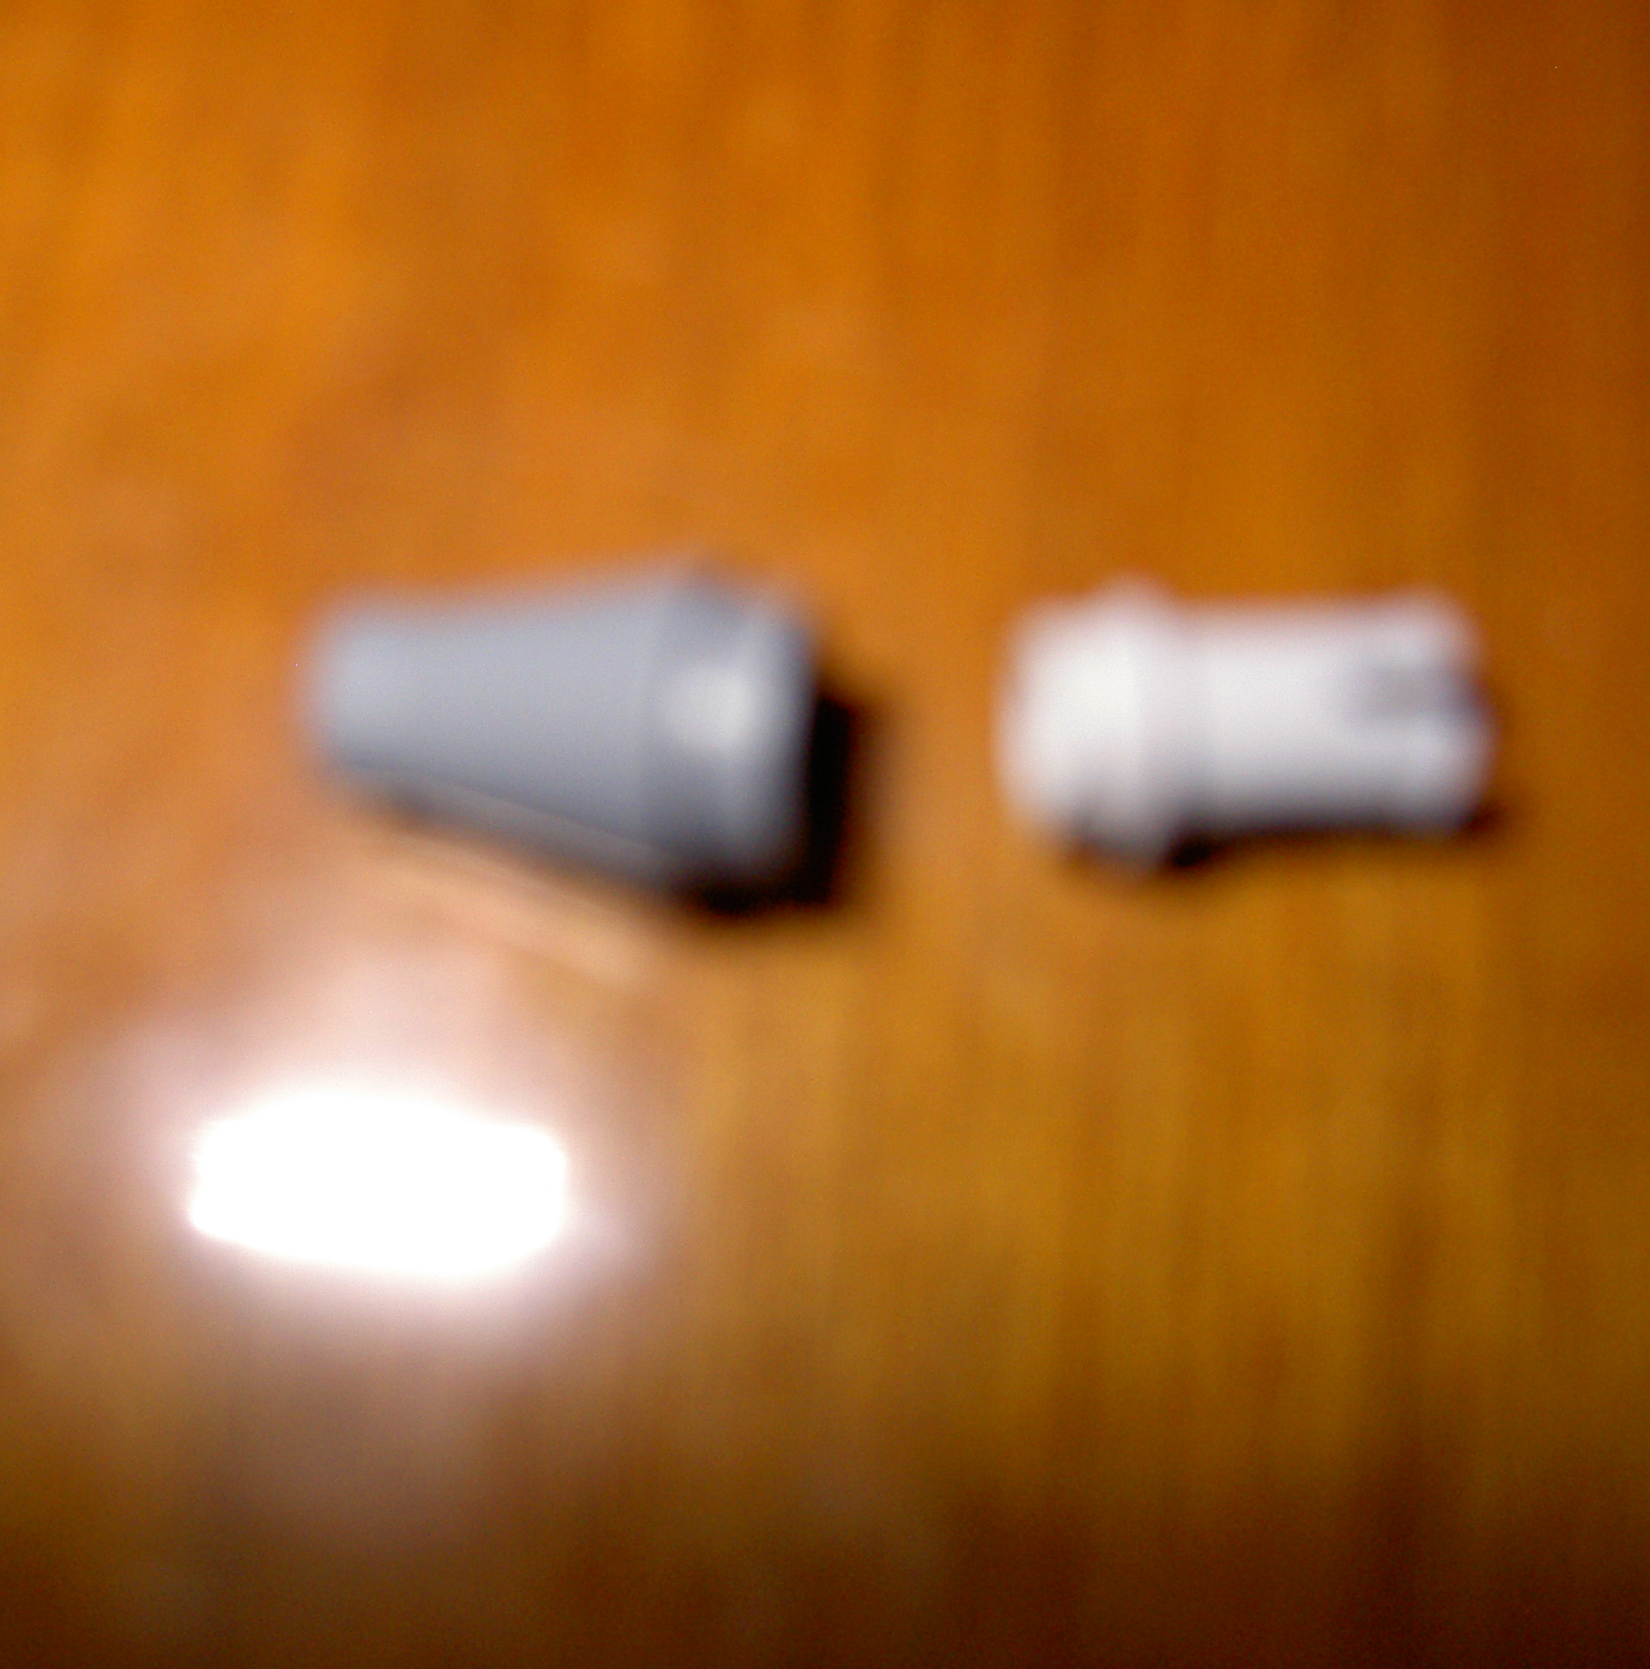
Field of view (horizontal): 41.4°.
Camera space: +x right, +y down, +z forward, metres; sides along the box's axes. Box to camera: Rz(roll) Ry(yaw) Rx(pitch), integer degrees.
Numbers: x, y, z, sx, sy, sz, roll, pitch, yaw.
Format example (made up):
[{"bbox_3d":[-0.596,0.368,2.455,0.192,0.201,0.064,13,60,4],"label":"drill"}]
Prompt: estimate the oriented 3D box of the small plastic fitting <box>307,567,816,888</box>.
[{"bbox_3d":[-0.007,-0.003,0.053,0.011,0.008,0.008,7,73,16],"label":"small plastic fitting"}]

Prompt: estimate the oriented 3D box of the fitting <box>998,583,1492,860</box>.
[{"bbox_3d":[0.010,-0.002,0.052,0.010,0.006,0.006,0,73,2],"label":"fitting"}]

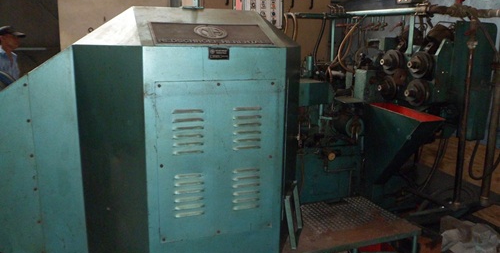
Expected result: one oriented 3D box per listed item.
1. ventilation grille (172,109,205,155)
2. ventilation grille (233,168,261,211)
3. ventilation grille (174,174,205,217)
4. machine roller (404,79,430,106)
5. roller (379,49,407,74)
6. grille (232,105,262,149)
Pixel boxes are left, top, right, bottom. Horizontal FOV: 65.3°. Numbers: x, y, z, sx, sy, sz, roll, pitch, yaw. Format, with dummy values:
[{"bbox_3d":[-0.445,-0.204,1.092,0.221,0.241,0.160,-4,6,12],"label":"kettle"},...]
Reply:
[{"bbox_3d":[-0.329,0.033,2.108,0.162,0.244,0.020,-3,11,-18],"label":"ventilation grille"},{"bbox_3d":[-0.018,0.370,2.275,0.164,0.250,0.020,-3,11,-18],"label":"ventilation grille"},{"bbox_3d":[-0.334,0.390,2.175,0.164,0.245,0.020,-3,11,-18],"label":"ventilation grille"},{"bbox_3d":[1.254,-0.256,2.985,0.172,0.193,0.193,-3,11,-18],"label":"machine roller"},{"bbox_3d":[1.157,-0.532,3.231,0.176,0.190,0.190,-3,11,-18],"label":"roller"},{"bbox_3d":[-0.012,0.016,2.209,0.168,0.248,0.020,-3,11,-18],"label":"grille"}]

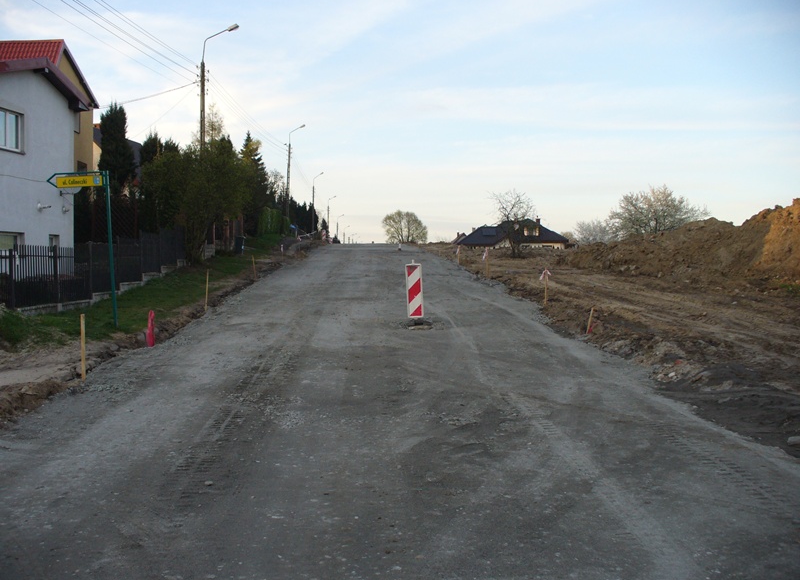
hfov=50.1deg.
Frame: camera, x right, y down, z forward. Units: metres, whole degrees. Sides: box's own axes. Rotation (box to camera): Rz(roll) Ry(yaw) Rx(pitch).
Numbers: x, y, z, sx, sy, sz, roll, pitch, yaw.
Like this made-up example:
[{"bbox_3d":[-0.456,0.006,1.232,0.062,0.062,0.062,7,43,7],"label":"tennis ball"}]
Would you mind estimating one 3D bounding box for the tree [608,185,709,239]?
[{"bbox_3d":[18.715,-4.901,62.087,6.900,5.500,6.500,1,2,0],"label":"tree"}]

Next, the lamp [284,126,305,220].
[{"bbox_3d":[-8.580,-8.973,70.647,1.550,9.300,0.400,1,2,-2],"label":"lamp"}]

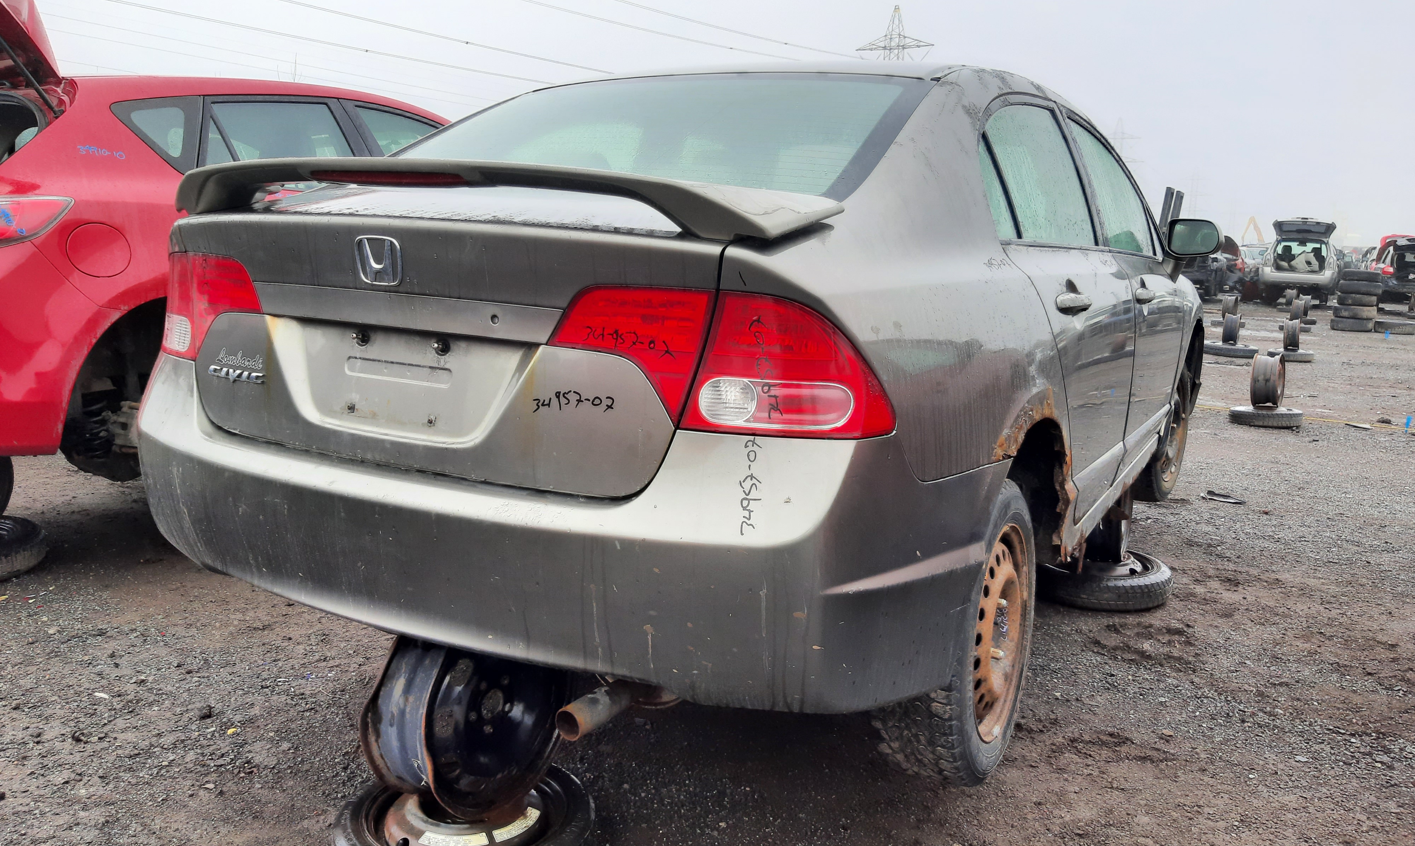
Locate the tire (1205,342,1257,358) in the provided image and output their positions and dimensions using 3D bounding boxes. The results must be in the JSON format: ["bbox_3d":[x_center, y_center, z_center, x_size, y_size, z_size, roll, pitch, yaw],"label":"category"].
[{"bbox_3d":[7.252,-1.016,14.750,0.700,0.160,0.700,1,9,0],"label":"tire"}]

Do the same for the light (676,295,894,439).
[{"bbox_3d":[0.112,-0.084,1.484,0.267,0.208,0.183,8,12,29],"label":"light"}]

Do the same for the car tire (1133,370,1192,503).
[{"bbox_3d":[1.835,0.002,4.389,0.205,0.630,0.630,9,12,34],"label":"car tire"}]

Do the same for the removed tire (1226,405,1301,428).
[{"bbox_3d":[4.554,-0.055,8.674,0.545,0.117,0.545,1,9,0],"label":"removed tire"}]

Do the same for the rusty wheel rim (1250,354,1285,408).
[{"bbox_3d":[4.375,-0.335,8.300,0.185,0.415,0.415,9,13,34],"label":"rusty wheel rim"}]

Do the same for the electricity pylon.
[{"bbox_3d":[41.630,-68.947,242.780,19.000,50.000,8.000,9,13,32],"label":"electricity pylon"}]

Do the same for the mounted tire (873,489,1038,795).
[{"bbox_3d":[0.509,0.408,2.158,0.205,0.625,0.625,8,12,29],"label":"mounted tire"}]

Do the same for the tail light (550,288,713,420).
[{"bbox_3d":[-0.105,-0.105,1.529,0.265,0.209,0.085,8,12,29],"label":"tail light"}]

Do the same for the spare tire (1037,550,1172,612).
[{"bbox_3d":[1.525,0.603,4.188,0.565,0.122,0.565,1,9,0],"label":"spare tire"}]

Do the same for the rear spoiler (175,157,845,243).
[{"bbox_3d":[-0.437,-0.386,1.785,1.310,0.108,0.315,8,12,29],"label":"rear spoiler"}]

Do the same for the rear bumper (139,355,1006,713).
[{"bbox_3d":[-0.404,0.116,1.971,1.740,0.419,0.690,8,12,29],"label":"rear bumper"}]

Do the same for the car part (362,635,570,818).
[{"bbox_3d":[-0.500,0.592,2.215,0.170,0.415,0.415,-3,6,30],"label":"car part"}]

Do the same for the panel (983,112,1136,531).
[{"bbox_3d":[0.772,-0.258,2.462,0.270,1.050,1.120,8,11,29],"label":"panel"}]

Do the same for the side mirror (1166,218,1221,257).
[{"bbox_3d":[1.636,-0.621,3.573,0.180,0.135,0.110,8,11,29],"label":"side mirror"}]

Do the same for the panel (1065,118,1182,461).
[{"bbox_3d":[1.296,-0.390,3.350,0.260,1.050,1.170,8,11,29],"label":"panel"}]

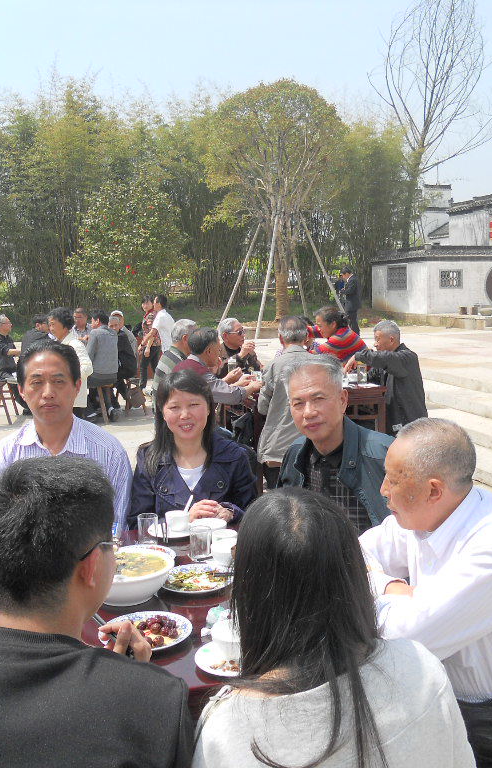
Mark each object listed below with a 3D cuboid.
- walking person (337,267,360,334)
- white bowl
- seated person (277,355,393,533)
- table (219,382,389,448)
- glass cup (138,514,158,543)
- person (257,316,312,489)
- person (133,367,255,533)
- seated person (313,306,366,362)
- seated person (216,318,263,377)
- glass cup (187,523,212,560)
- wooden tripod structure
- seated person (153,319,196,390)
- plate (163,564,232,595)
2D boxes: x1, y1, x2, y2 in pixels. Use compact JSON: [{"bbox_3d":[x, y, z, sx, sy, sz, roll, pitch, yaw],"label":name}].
[{"bbox_3d":[2.198,-1.658,16.895,0.480,1.680,0.500,-1,7,-9],"label":"walking person"},{"bbox_3d":[-0.319,0.510,2.078,0.265,0.095,0.265,0,6,0],"label":"white bowl"},{"bbox_3d":[0.225,0.625,2.376,0.520,1.400,0.660,3,7,25],"label":"seated person"},{"bbox_3d":[0.497,0.379,7.125,1.150,0.790,1.150,-3,7,-12],"label":"table"},{"bbox_3d":[-0.312,0.463,2.548,0.063,0.085,0.063,0,6,0],"label":"glass cup"},{"bbox_3d":[0.335,0.234,5.686,0.520,1.420,0.720,-2,7,-5],"label":"person"},{"bbox_3d":[-0.175,0.626,2.718,0.480,1.320,0.660,0,7,2],"label":"person"},{"bbox_3d":[0.709,0.083,6.450,0.700,1.410,0.500,-2,7,-6],"label":"seated person"},{"bbox_3d":[-0.025,0.122,6.592,0.680,1.340,0.500,4,9,41],"label":"seated person"},{"bbox_3d":[-0.137,0.478,2.399,0.066,0.086,0.066,0,6,0],"label":"glass cup"},{"bbox_3d":[0.964,-2.777,20.319,2.600,3.020,2.600,-4,7,-22],"label":"wooden tripod structure"},{"bbox_3d":[-0.498,0.114,7.080,0.700,1.370,0.500,-3,7,-13],"label":"seated person"},{"bbox_3d":[-0.127,0.534,2.139,0.215,0.035,0.215,0,6,0],"label":"plate"}]

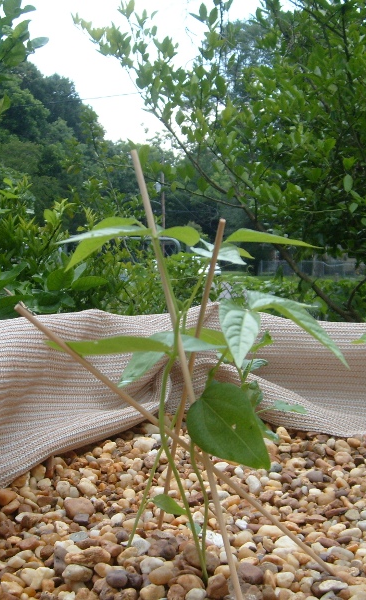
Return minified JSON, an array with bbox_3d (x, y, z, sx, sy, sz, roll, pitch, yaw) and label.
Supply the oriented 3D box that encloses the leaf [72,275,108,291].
[{"bbox_3d":[-0.185,-0.035,1.600,0.072,0.032,0.035,0,3,9],"label":"leaf"}]

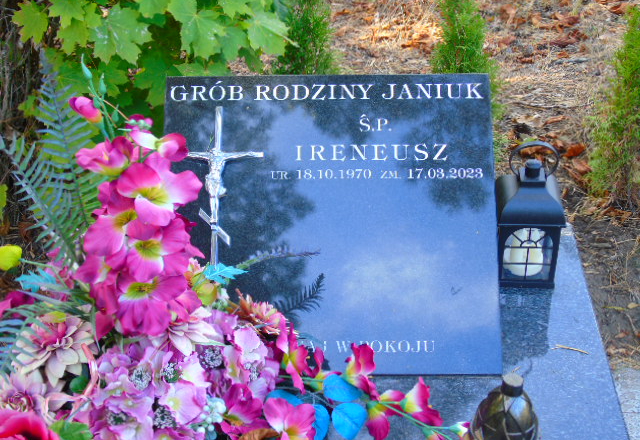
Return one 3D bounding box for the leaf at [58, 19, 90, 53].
[{"bbox_3d":[-0.516,-0.389,2.100,0.070,0.022,0.075,0,81,1],"label":"leaf"}]

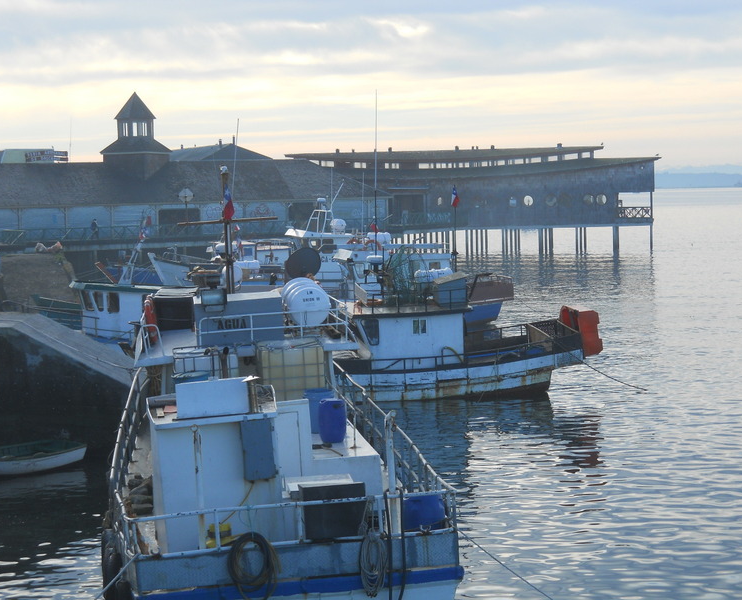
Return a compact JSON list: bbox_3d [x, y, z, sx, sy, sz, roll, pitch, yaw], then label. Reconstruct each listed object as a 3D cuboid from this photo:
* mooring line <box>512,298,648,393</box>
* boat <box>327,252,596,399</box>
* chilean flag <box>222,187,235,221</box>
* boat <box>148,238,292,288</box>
[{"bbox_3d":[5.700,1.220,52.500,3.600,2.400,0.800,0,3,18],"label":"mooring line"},{"bbox_3d":[1.250,0.566,52.400,10.000,4.100,4.100,-1,3,-9],"label":"boat"},{"bbox_3d":[-2.702,-1.836,36.500,0.250,0.640,0.130,-1,3,-6],"label":"chilean flag"},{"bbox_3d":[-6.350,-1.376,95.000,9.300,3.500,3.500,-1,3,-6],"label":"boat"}]

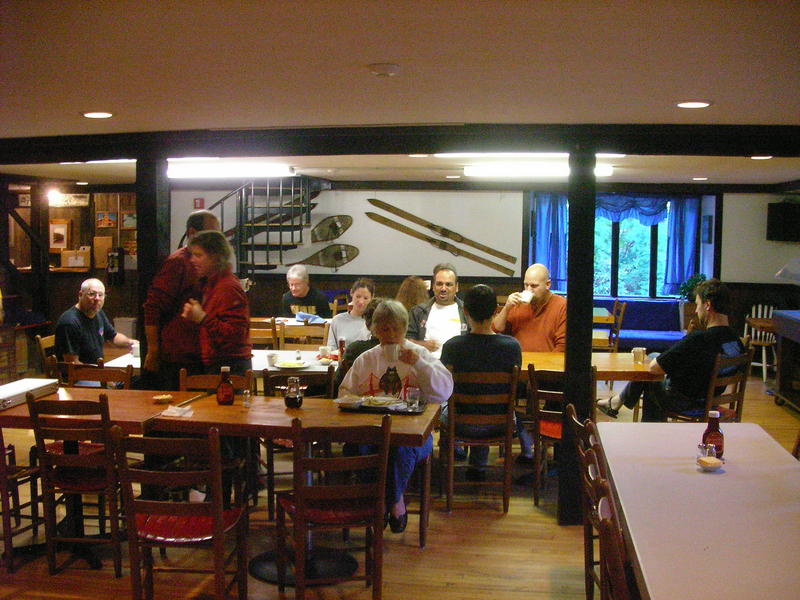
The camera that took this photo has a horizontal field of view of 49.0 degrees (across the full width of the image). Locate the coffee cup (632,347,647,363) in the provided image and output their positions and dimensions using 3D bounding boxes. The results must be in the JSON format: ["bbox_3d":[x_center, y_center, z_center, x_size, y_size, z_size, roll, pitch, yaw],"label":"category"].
[{"bbox_3d":[1.673,0.378,6.142,0.098,0.105,0.098,1,5,10],"label":"coffee cup"}]

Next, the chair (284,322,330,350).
[{"bbox_3d":[-0.817,0.642,7.192,0.440,0.870,0.460,1,5,6],"label":"chair"}]

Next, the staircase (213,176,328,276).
[{"bbox_3d":[-1.785,-0.335,10.222,1.450,2.180,1.450,1,5,8],"label":"staircase"}]

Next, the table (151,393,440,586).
[{"bbox_3d":[-0.445,0.902,4.125,1.200,0.755,0.650,2,5,9],"label":"table"}]

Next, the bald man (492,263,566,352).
[{"bbox_3d":[0.997,0.433,6.660,0.620,1.410,0.780,2,5,14],"label":"bald man"}]

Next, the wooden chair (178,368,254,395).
[{"bbox_3d":[-1.063,0.833,4.806,0.440,0.850,0.420,1,5,7],"label":"wooden chair"}]

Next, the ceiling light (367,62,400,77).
[{"bbox_3d":[-0.057,-0.790,3.048,0.120,0.040,0.120,1,5,0],"label":"ceiling light"}]

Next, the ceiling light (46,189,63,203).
[{"bbox_3d":[-4.406,-1.333,11.200,0.180,0.170,0.180,1,5,6],"label":"ceiling light"}]

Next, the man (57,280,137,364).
[{"bbox_3d":[-1.927,0.492,5.779,0.780,1.270,0.570,3,5,22],"label":"man"}]

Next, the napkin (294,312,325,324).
[{"bbox_3d":[-0.876,0.173,8.550,0.280,0.080,0.190,1,5,6],"label":"napkin"}]

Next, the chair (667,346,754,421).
[{"bbox_3d":[2.030,0.745,5.795,0.440,0.870,0.470,-3,6,-41],"label":"chair"}]

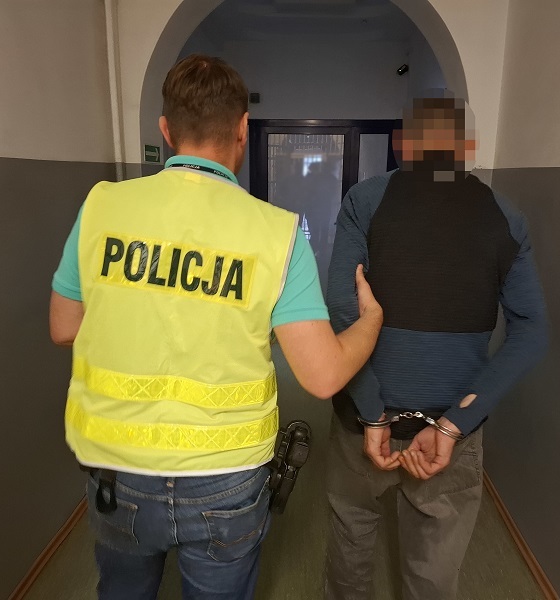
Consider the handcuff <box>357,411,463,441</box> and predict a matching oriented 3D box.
[{"bbox_3d":[0.303,0.290,1.238,0.240,0.060,0.080,1,13,5],"label":"handcuff"}]

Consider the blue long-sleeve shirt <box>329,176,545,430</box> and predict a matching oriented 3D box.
[{"bbox_3d":[0.393,0.001,1.325,0.540,0.670,0.330,1,13,5],"label":"blue long-sleeve shirt"}]

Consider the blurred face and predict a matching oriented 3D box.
[{"bbox_3d":[0.365,-0.377,1.257,0.180,0.230,0.210,1,13,5],"label":"blurred face"}]

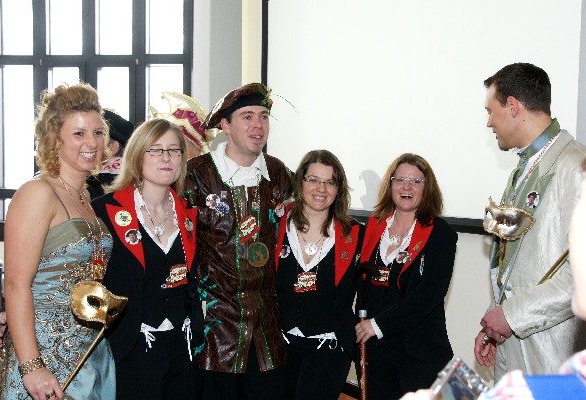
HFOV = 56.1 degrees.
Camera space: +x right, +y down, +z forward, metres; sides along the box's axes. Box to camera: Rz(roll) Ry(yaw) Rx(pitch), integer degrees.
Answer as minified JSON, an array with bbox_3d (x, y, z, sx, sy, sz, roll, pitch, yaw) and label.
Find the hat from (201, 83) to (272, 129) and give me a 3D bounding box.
[{"bbox_3d":[-0.195,-0.328,1.930,0.240,0.125,0.250,-1,-14,-36],"label":"hat"}]

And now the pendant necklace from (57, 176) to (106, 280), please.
[{"bbox_3d":[-0.616,0.083,1.610,0.130,0.300,0.130,3,4,33],"label":"pendant necklace"}]

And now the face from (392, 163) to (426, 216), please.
[{"bbox_3d":[0.437,-0.043,2.080,0.135,0.185,0.120,4,2,14],"label":"face"}]

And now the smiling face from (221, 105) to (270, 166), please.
[{"bbox_3d":[-0.166,-0.221,1.880,0.150,0.200,0.140,-1,1,-36],"label":"smiling face"}]

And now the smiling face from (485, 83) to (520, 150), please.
[{"bbox_3d":[0.626,-0.243,1.620,0.125,0.190,0.140,-4,0,30],"label":"smiling face"}]

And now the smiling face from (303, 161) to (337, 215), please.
[{"bbox_3d":[0.098,-0.043,2.040,0.130,0.180,0.120,6,3,3],"label":"smiling face"}]

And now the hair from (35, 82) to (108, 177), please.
[{"bbox_3d":[-0.668,-0.213,1.660,0.230,0.275,0.210,4,4,40],"label":"hair"}]

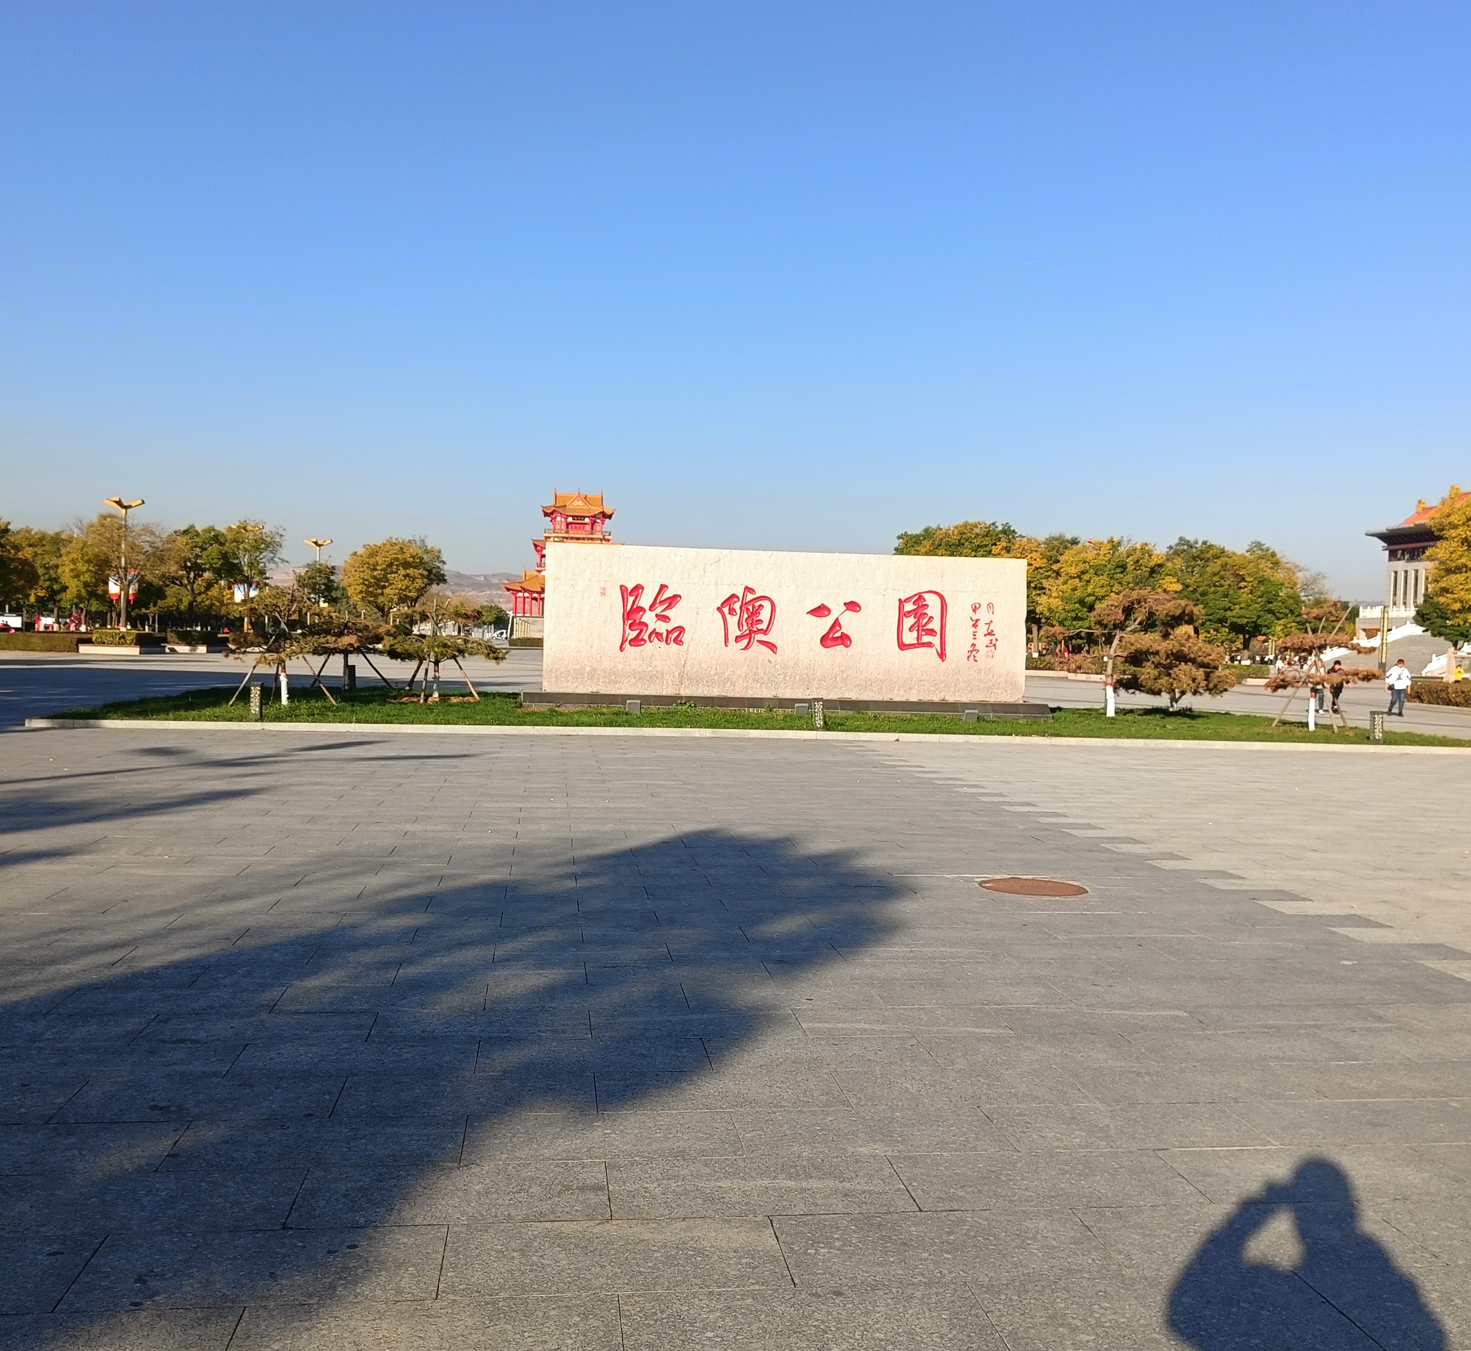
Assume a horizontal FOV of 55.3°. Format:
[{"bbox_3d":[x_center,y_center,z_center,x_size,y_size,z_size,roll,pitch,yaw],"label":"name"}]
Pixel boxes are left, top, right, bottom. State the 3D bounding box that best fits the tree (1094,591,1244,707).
[{"bbox_3d":[10.869,-0.628,35.464,3.733,3.115,3.300,2,1,0],"label":"tree"}]

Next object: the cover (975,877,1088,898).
[{"bbox_3d":[2.075,1.485,9.773,0.768,0.040,0.768,2,1,0],"label":"cover"}]

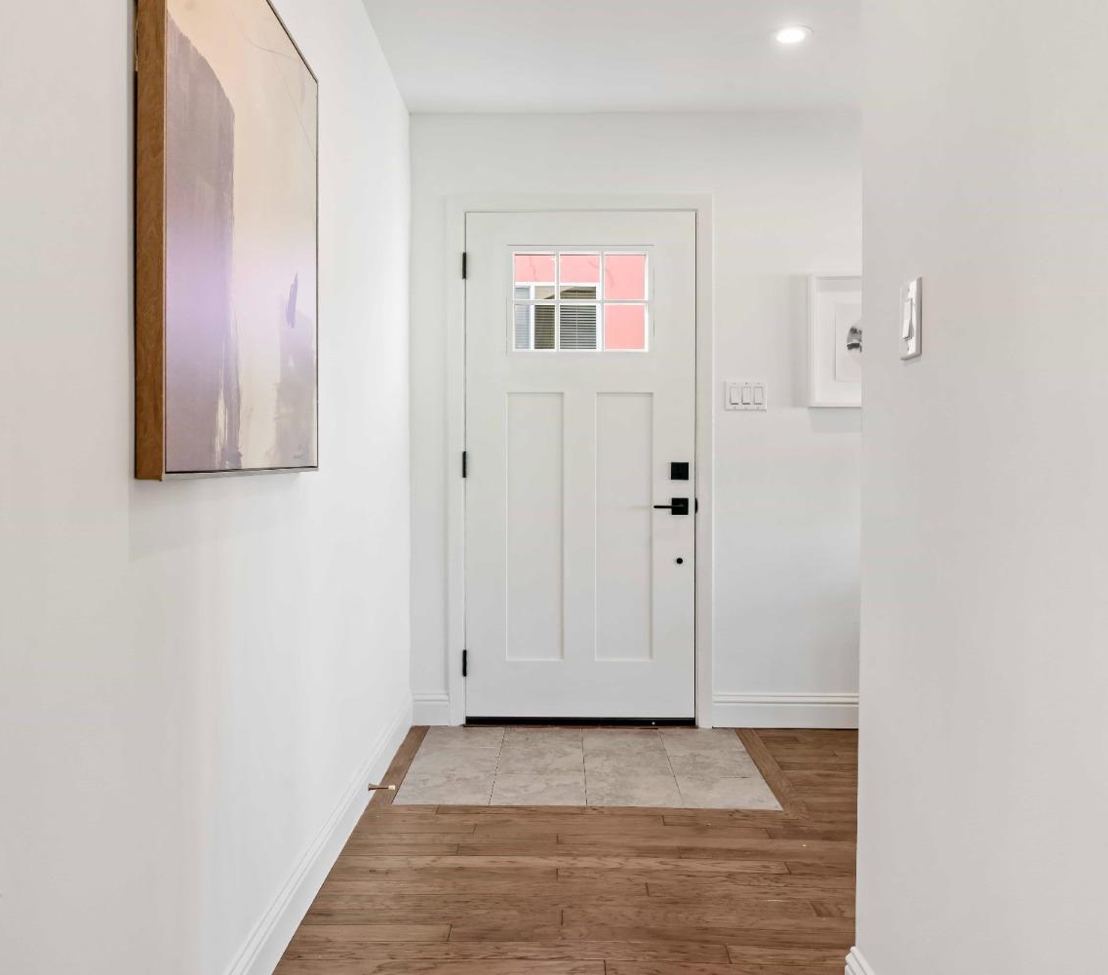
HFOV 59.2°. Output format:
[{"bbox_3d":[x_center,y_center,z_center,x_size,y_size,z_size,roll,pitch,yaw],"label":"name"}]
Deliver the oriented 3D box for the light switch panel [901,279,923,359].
[{"bbox_3d":[0.535,-0.252,1.463,0.009,0.115,0.070,0,1,0],"label":"light switch panel"}]

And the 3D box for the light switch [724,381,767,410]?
[{"bbox_3d":[0.751,-0.359,3.828,0.167,0.114,0.010,0,1,1],"label":"light switch"}]

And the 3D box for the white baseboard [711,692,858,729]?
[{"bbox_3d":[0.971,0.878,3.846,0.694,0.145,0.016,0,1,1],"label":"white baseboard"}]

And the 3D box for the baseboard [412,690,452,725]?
[{"bbox_3d":[-0.483,0.877,3.872,0.152,0.138,0.016,0,1,1],"label":"baseboard"}]

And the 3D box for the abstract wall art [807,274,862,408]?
[{"bbox_3d":[1.246,-0.566,3.800,0.503,0.515,0.040,0,1,1],"label":"abstract wall art"}]

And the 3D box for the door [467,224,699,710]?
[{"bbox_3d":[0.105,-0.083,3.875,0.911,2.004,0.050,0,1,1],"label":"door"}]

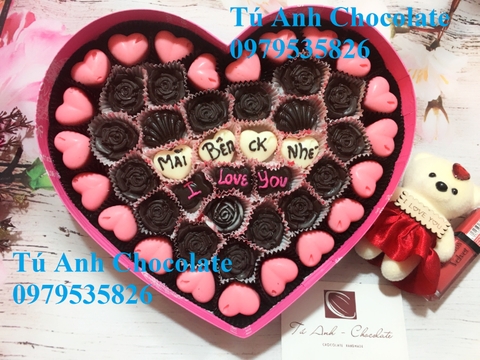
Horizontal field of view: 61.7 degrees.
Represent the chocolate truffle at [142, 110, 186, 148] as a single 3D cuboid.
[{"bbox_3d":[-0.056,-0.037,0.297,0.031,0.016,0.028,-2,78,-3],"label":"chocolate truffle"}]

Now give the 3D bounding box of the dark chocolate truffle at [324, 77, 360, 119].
[{"bbox_3d":[0.079,-0.063,0.309,0.028,0.016,0.028,4,78,-2],"label":"dark chocolate truffle"}]

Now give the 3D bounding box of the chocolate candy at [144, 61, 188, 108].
[{"bbox_3d":[-0.056,-0.073,0.304,0.033,0.020,0.033,-2,78,-3],"label":"chocolate candy"}]

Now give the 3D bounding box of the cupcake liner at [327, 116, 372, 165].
[{"bbox_3d":[0.083,-0.029,0.314,0.036,0.020,0.038,2,82,0],"label":"cupcake liner"}]

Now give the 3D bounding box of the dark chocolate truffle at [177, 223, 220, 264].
[{"bbox_3d":[-0.032,0.048,0.307,0.031,0.016,0.031,-1,84,0],"label":"dark chocolate truffle"}]

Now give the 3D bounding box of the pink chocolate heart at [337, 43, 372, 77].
[{"bbox_3d":[0.091,-0.096,0.323,0.027,0.014,0.030,-41,85,-4],"label":"pink chocolate heart"}]

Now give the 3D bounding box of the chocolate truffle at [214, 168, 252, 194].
[{"bbox_3d":[-0.005,0.001,0.310,0.026,0.014,0.026,0,82,-1],"label":"chocolate truffle"}]

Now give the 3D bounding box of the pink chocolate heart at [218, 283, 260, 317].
[{"bbox_3d":[0.000,0.085,0.283,0.029,0.013,0.025,-5,84,-2],"label":"pink chocolate heart"}]

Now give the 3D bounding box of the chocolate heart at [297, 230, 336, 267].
[{"bbox_3d":[0.053,0.048,0.284,0.025,0.014,0.028,39,79,5],"label":"chocolate heart"}]

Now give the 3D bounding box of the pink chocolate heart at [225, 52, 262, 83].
[{"bbox_3d":[0.002,-0.090,0.322,0.027,0.014,0.030,40,85,4],"label":"pink chocolate heart"}]

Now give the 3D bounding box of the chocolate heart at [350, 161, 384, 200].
[{"bbox_3d":[0.092,0.000,0.292,0.025,0.013,0.029,28,86,2],"label":"chocolate heart"}]

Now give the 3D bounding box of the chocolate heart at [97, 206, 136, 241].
[{"bbox_3d":[-0.092,0.030,0.307,0.032,0.013,0.026,34,83,4],"label":"chocolate heart"}]

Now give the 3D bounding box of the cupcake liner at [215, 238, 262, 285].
[{"bbox_3d":[-0.001,0.062,0.305,0.036,0.020,0.036,0,84,0],"label":"cupcake liner"}]

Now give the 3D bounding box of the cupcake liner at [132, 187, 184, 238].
[{"bbox_3d":[-0.058,0.023,0.284,0.035,0.020,0.035,-2,78,-3],"label":"cupcake liner"}]

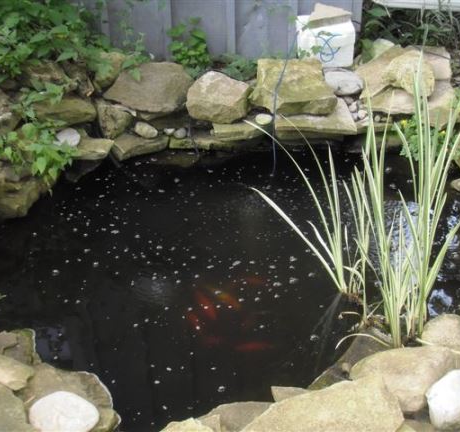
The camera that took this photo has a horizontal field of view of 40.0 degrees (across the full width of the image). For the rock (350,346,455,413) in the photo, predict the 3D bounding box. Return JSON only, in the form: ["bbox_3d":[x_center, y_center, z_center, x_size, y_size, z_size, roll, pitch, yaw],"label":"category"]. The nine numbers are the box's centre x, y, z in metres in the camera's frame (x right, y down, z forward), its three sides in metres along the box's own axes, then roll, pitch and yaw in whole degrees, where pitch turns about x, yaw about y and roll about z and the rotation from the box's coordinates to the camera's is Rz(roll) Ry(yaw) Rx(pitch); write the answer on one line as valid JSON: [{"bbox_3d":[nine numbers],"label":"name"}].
[{"bbox_3d":[0.474,0.449,1.757,0.290,0.130,0.220,-1,24,0],"label":"rock"}]

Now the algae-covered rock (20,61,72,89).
[{"bbox_3d":[-1.069,-0.821,3.683,0.285,0.140,0.190,-9,31,-13],"label":"algae-covered rock"}]

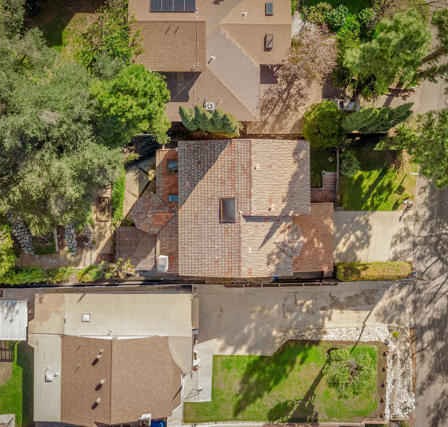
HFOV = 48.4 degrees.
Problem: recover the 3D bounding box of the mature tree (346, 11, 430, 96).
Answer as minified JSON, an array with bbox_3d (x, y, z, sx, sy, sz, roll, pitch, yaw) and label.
[{"bbox_3d":[14.400,-14.100,45.200,7.200,11.500,7.200,0,90,0],"label":"mature tree"}]

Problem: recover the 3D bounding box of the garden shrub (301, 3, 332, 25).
[{"bbox_3d":[9.160,-19.800,49.300,3.000,2.300,2.200,0,90,0],"label":"garden shrub"}]

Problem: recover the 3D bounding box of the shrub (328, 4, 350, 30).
[{"bbox_3d":[11.440,-19.410,49.300,2.100,2.300,2.400,0,90,0],"label":"shrub"}]

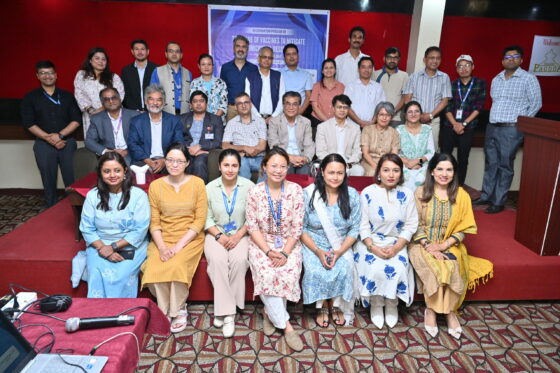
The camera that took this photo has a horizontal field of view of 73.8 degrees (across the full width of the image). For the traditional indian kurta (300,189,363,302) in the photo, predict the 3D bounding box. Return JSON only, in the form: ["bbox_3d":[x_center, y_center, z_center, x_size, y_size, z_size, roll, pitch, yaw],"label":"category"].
[{"bbox_3d":[0.385,0.413,2.815,0.450,0.810,0.550,1,16,5],"label":"traditional indian kurta"}]

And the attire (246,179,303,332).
[{"bbox_3d":[-0.032,0.431,2.656,0.420,0.927,0.600,1,17,0],"label":"attire"}]

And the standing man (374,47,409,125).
[{"bbox_3d":[1.201,-0.708,4.249,0.480,1.660,0.300,3,17,8],"label":"standing man"}]

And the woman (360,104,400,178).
[{"bbox_3d":[0.986,-0.238,3.692,0.454,1.151,0.727,2,14,3],"label":"woman"}]

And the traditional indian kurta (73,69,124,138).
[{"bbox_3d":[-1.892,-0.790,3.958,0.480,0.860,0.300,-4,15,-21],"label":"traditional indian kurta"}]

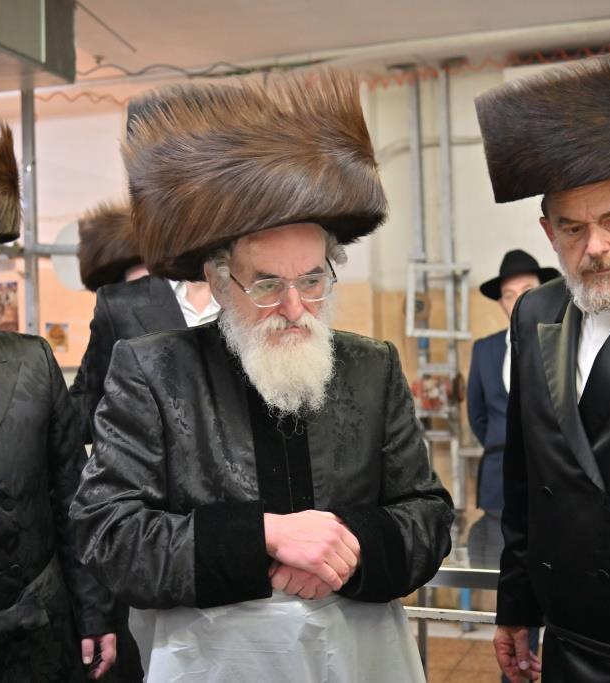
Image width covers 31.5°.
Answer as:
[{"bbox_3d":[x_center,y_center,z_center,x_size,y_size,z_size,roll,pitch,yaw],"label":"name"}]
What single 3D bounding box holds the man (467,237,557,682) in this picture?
[{"bbox_3d":[0.873,0.521,4.300,0.490,1.770,0.340,-2,0,16],"label":"man"}]

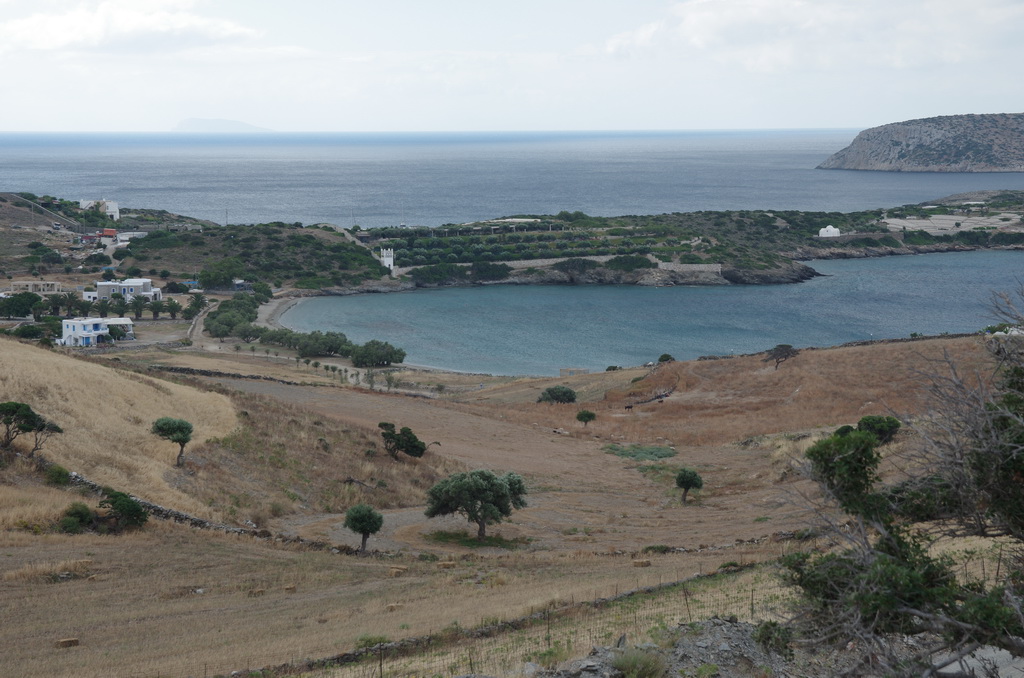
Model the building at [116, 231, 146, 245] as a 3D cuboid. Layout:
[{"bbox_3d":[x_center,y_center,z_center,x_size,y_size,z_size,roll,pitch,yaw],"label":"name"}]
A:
[{"bbox_3d":[-152.135,-40.330,850.000,12.326,4.300,7.000,1,6,10],"label":"building"}]

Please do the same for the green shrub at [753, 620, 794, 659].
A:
[{"bbox_3d":[6.142,7.058,50.000,0.987,0.864,0.950,0,6,0],"label":"green shrub"}]

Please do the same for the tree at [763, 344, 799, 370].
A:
[{"bbox_3d":[47.298,3.260,375.000,6.300,4.590,5.350,0,6,0],"label":"tree"}]

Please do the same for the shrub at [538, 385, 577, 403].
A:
[{"bbox_3d":[8.231,10.219,385.000,6.870,3.260,5.840,0,6,0],"label":"shrub"}]

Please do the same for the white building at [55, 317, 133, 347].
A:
[{"bbox_3d":[-109.442,-2.017,560.000,19.020,6.560,11.500,-1,6,-6],"label":"white building"}]

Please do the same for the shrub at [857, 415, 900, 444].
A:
[{"bbox_3d":[34.433,8.598,200.000,4.090,3.020,3.480,0,6,0],"label":"shrub"}]

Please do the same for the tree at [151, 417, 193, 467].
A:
[{"bbox_3d":[-23.674,7.161,148.000,2.920,3.392,2.800,0,6,0],"label":"tree"}]

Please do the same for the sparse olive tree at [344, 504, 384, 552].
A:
[{"bbox_3d":[-8.246,10.594,119.000,2.236,2.617,2.200,0,6,0],"label":"sparse olive tree"}]

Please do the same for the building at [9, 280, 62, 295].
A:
[{"bbox_3d":[-157.747,-16.989,705.000,16.070,4.010,9.000,0,6,-3],"label":"building"}]

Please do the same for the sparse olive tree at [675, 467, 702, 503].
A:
[{"bbox_3d":[15.587,12.940,188.000,2.460,3.030,2.330,0,6,0],"label":"sparse olive tree"}]

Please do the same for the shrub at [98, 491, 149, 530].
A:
[{"bbox_3d":[-27.374,12.086,150.000,3.460,2.850,2.770,0,6,0],"label":"shrub"}]

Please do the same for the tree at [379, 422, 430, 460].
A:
[{"bbox_3d":[-8.294,7.984,165.000,4.108,2.930,3.100,0,6,0],"label":"tree"}]

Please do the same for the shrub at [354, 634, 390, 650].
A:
[{"bbox_3d":[-5.898,12.853,90.000,1.522,0.683,1.200,0,6,0],"label":"shrub"}]

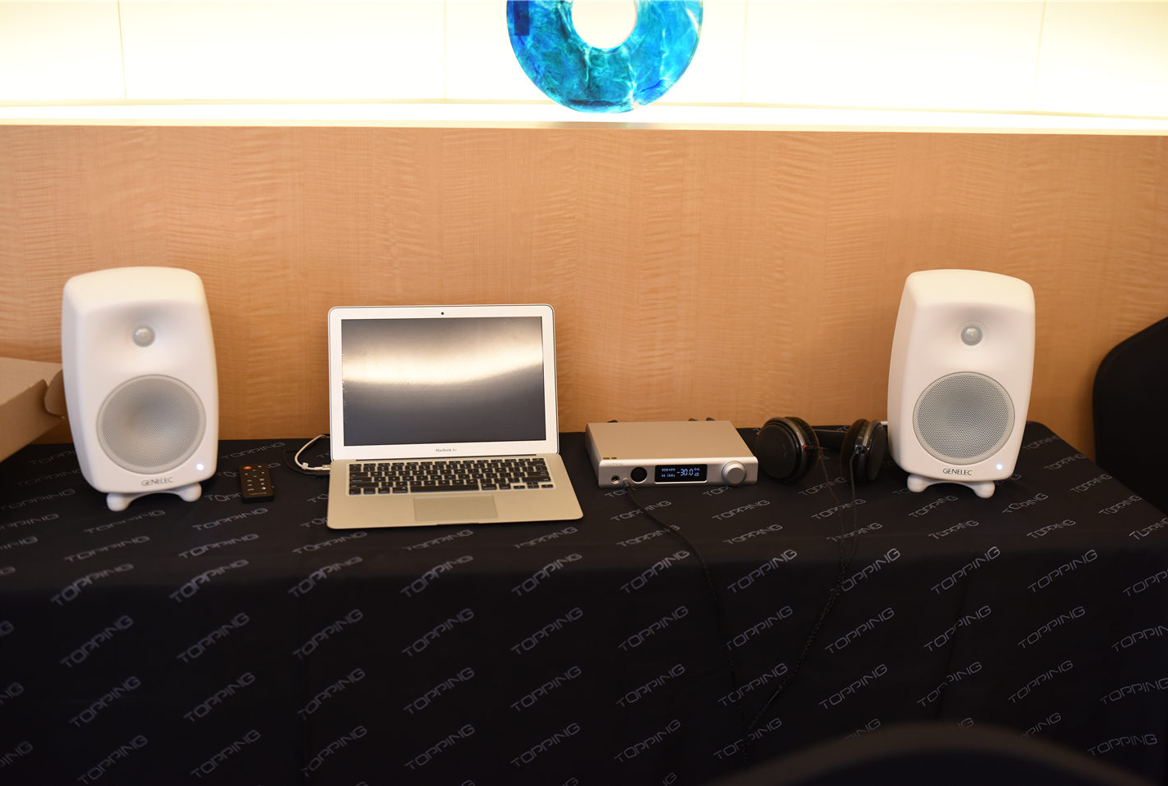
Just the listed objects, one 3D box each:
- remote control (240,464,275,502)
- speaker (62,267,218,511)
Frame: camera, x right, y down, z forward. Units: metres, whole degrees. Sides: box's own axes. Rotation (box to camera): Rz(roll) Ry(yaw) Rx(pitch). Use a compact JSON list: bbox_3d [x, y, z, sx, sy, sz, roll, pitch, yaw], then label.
[{"bbox_3d":[-0.448,0.124,1.789,0.039,0.010,0.137,-3,15,-16],"label":"remote control"},{"bbox_3d":[-0.594,-0.015,1.736,0.189,0.299,0.178,-6,16,-27],"label":"speaker"}]

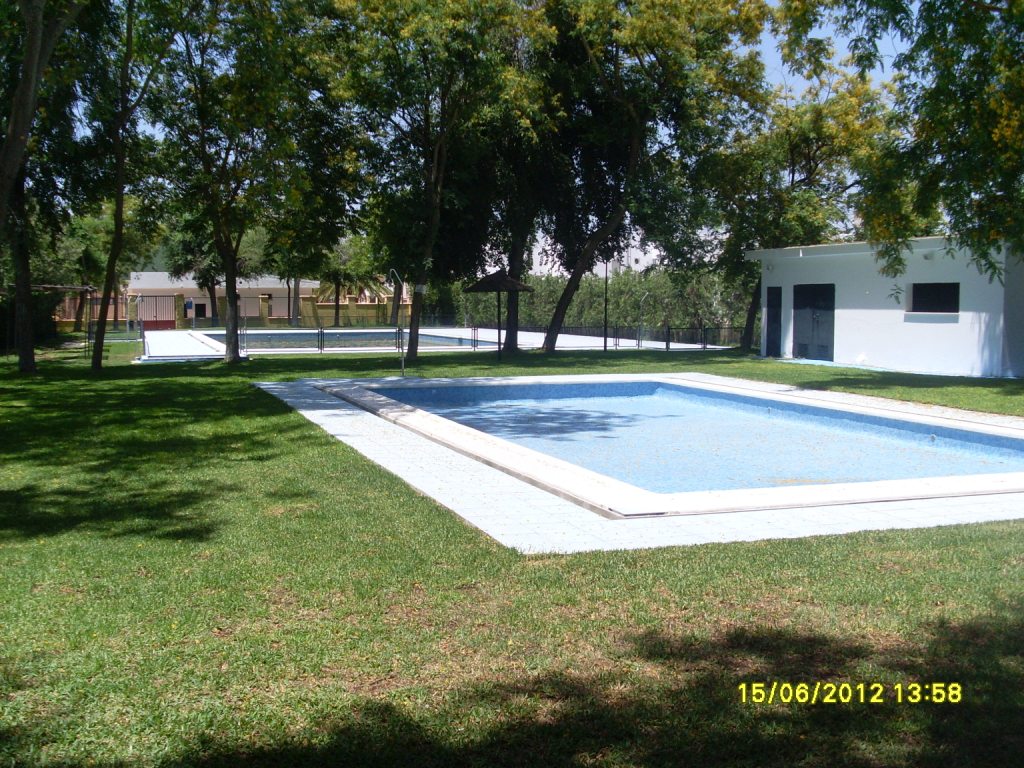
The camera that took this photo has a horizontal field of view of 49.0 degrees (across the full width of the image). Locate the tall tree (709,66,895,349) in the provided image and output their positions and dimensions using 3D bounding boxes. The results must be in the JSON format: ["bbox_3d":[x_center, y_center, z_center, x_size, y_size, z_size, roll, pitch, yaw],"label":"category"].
[{"bbox_3d":[9.100,-5.550,35.300,5.800,8.900,5.300,0,4,0],"label":"tall tree"}]

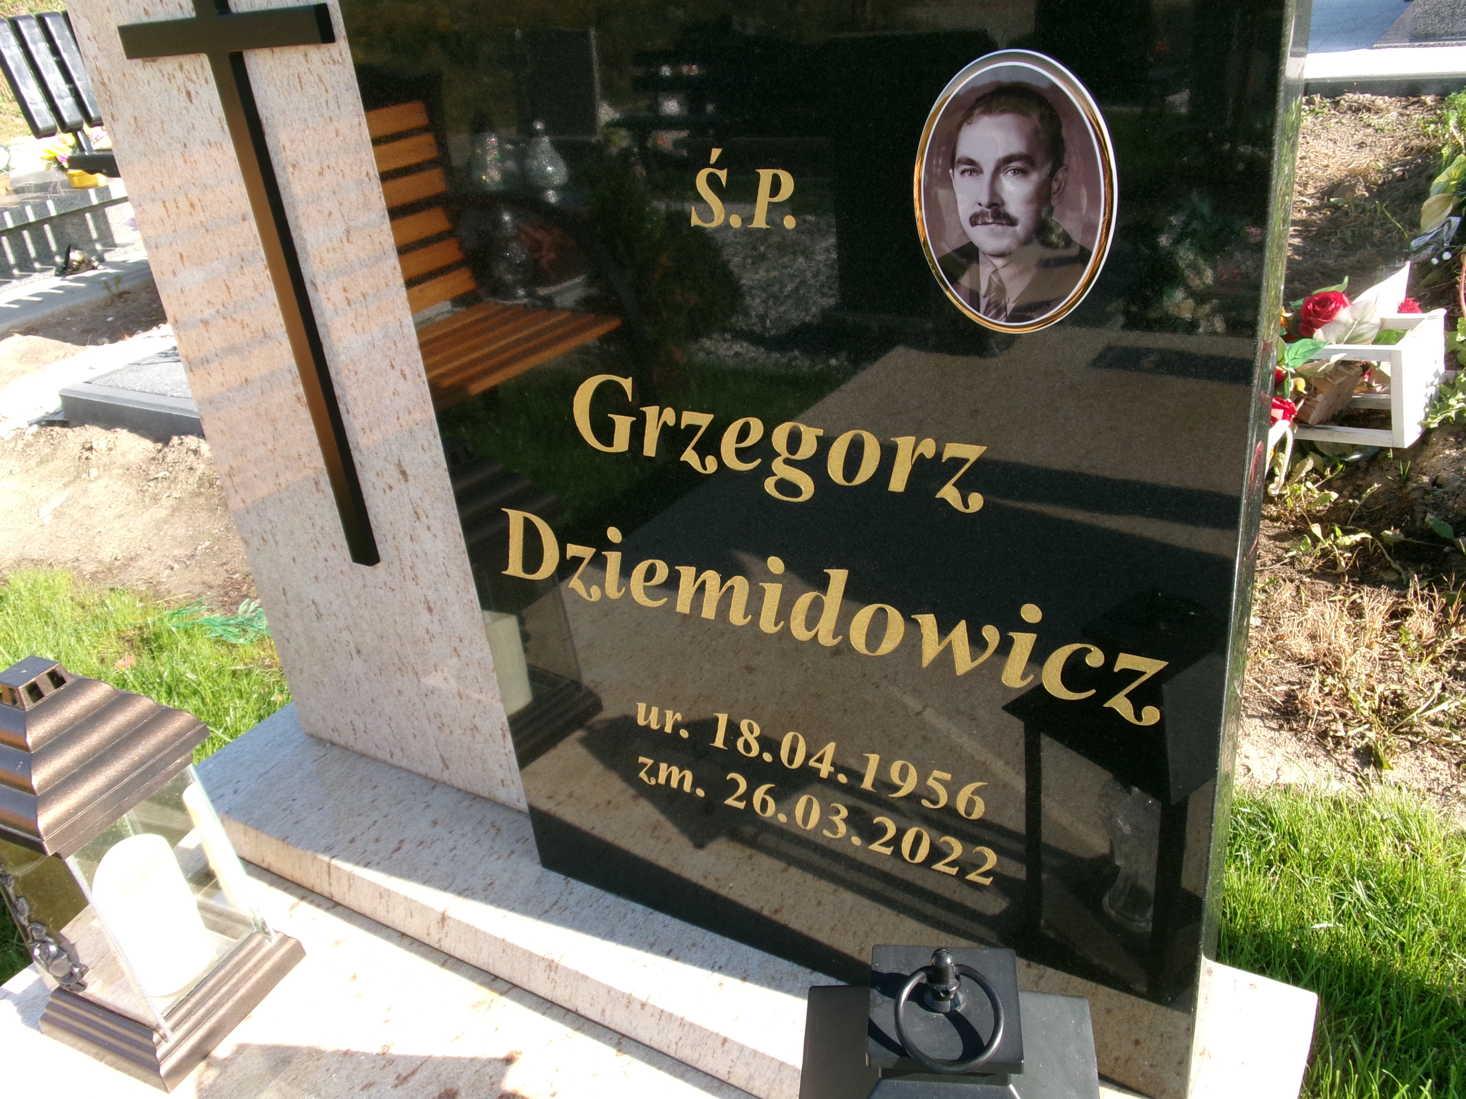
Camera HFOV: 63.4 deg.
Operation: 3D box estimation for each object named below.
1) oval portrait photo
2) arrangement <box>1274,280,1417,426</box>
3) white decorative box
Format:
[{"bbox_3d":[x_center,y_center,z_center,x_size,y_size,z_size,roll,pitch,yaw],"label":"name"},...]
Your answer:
[{"bbox_3d":[0.122,-0.154,0.524,0.091,0.121,0.010,10,31,31],"label":"oval portrait photo"},{"bbox_3d":[1.159,-0.374,2.257,0.200,0.210,0.270,-27,33,-35],"label":"arrangement"},{"bbox_3d":[1.183,-0.328,2.267,0.198,0.187,0.260,-32,28,-33],"label":"white decorative box"}]

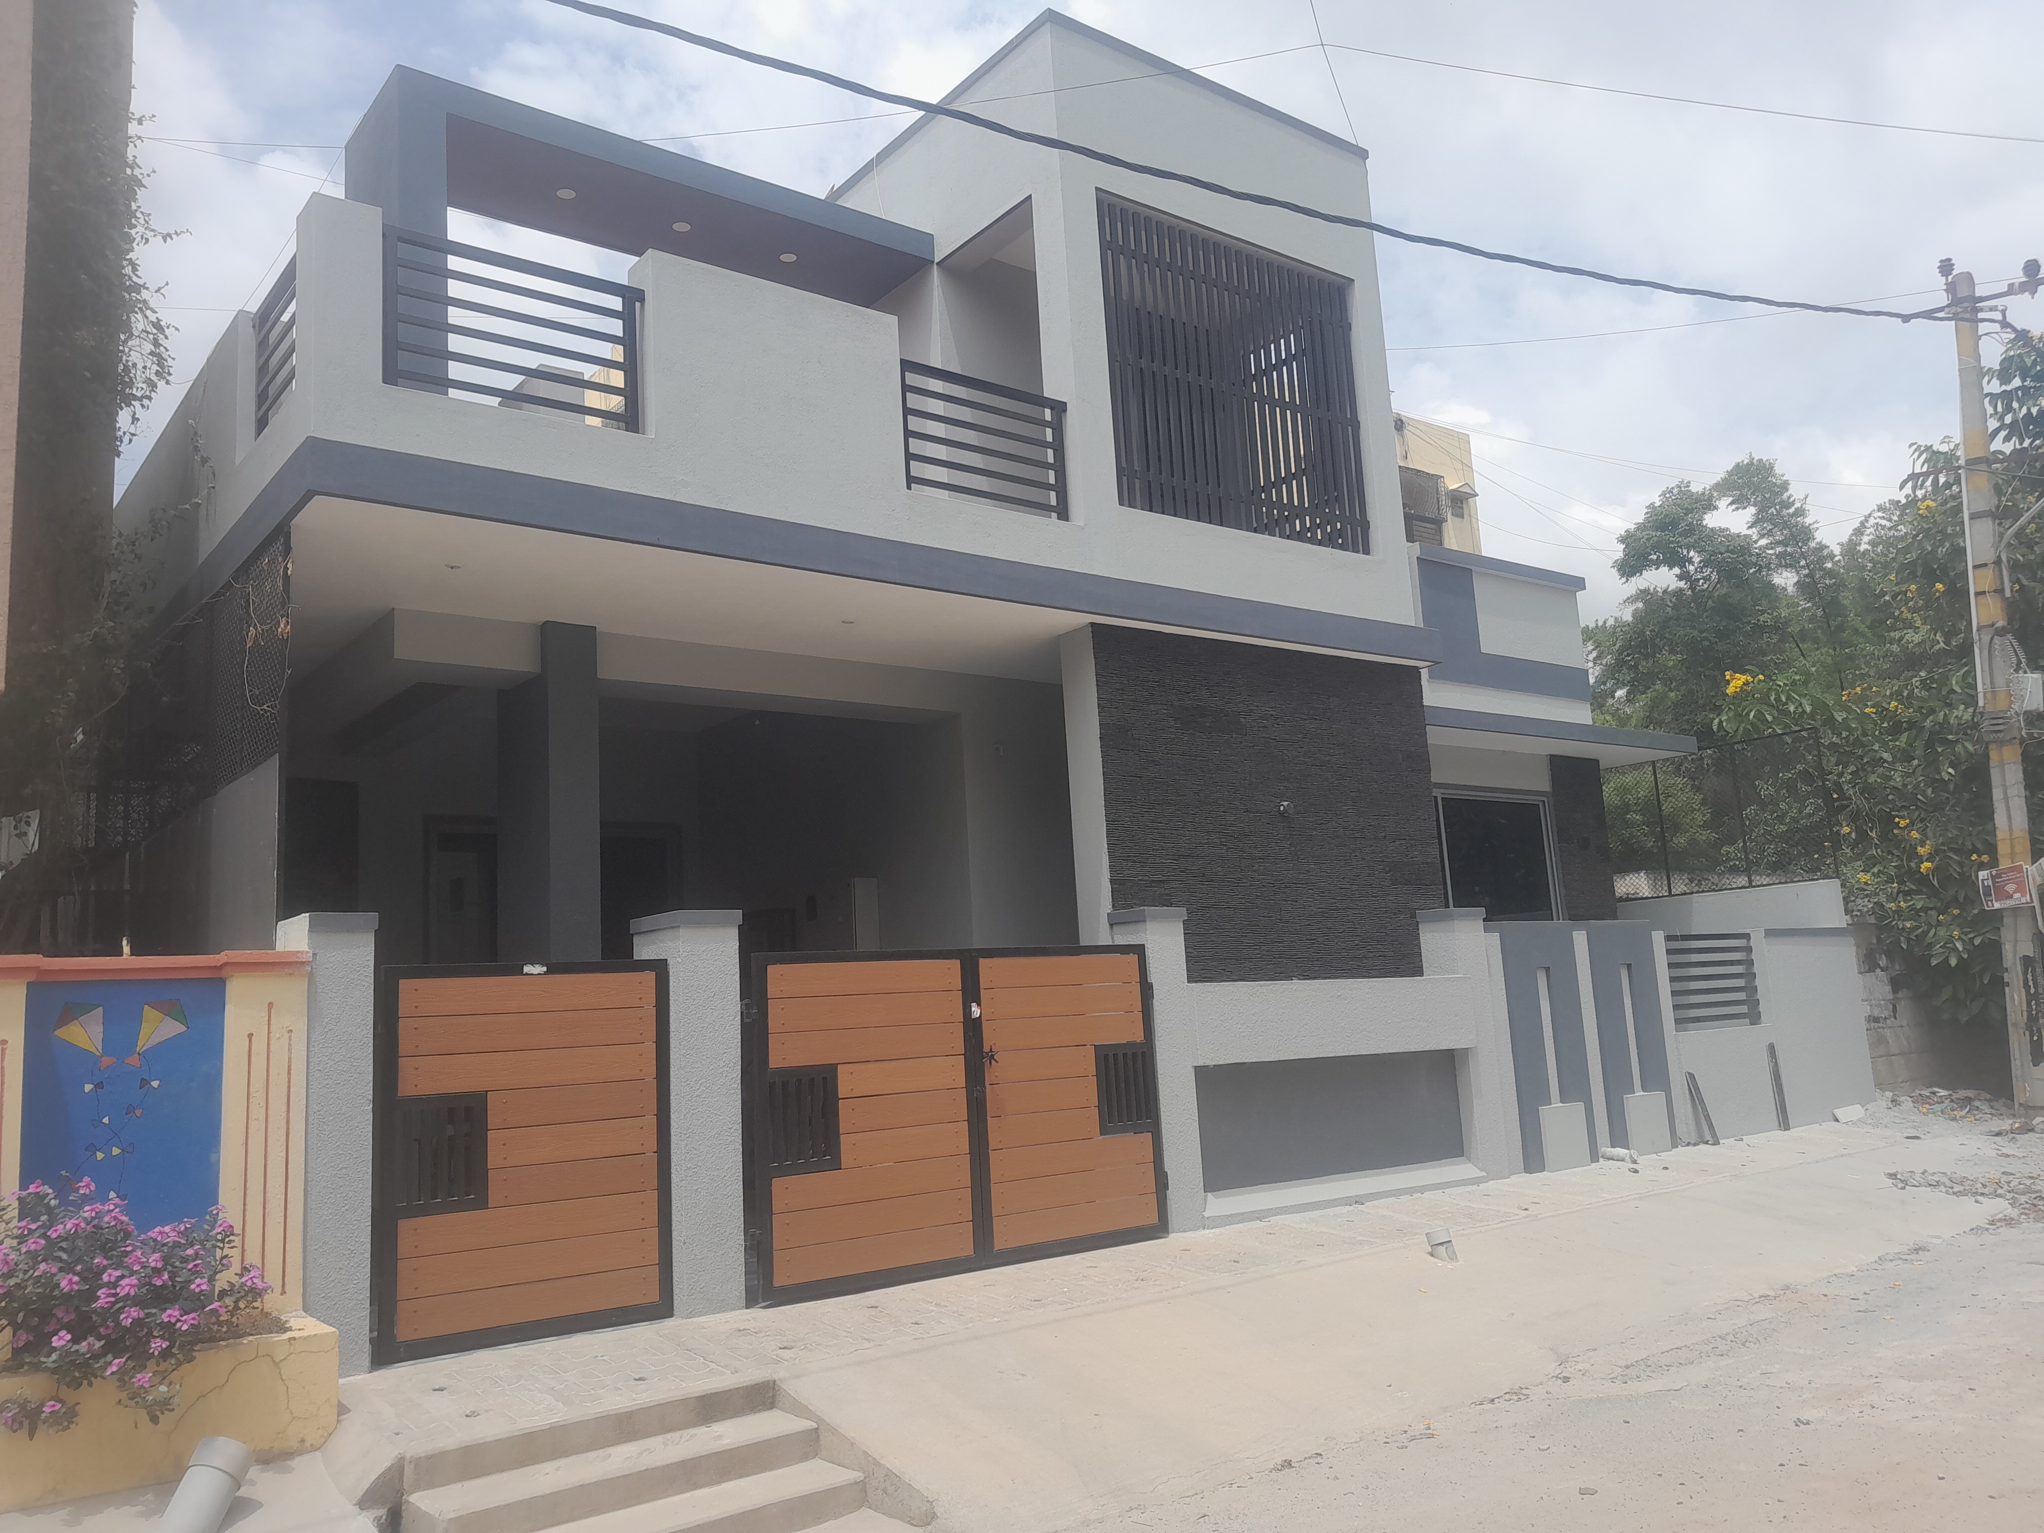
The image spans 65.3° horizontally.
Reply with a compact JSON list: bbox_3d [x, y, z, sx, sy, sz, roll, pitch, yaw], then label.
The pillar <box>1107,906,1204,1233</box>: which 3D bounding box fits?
[{"bbox_3d":[0.711,1.617,8.514,0.320,1.690,0.340,4,-12,-38],"label":"pillar"}]

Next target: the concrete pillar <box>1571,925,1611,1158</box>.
[{"bbox_3d":[3.879,1.903,10.907,0.180,1.540,0.170,4,-12,-38],"label":"concrete pillar"}]

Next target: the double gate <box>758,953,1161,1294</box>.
[{"bbox_3d":[-0.237,1.618,7.587,2.390,1.495,0.070,4,-12,-38],"label":"double gate"}]

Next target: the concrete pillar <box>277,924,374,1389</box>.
[{"bbox_3d":[-2.630,1.405,6.013,0.255,1.677,0.420,4,-12,-38],"label":"concrete pillar"}]

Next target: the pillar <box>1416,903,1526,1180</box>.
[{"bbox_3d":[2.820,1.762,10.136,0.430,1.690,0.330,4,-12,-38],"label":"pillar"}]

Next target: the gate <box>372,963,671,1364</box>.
[{"bbox_3d":[-1.960,1.530,6.369,1.230,1.470,0.070,4,-12,-38],"label":"gate"}]

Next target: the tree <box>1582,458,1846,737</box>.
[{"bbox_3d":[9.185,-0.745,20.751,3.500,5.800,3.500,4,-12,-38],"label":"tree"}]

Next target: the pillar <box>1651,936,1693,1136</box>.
[{"bbox_3d":[4.660,1.966,11.513,0.180,1.525,0.170,4,-12,-38],"label":"pillar"}]

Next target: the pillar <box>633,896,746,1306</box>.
[{"bbox_3d":[-1.455,1.497,6.990,0.325,1.690,0.500,4,-12,-38],"label":"pillar"}]

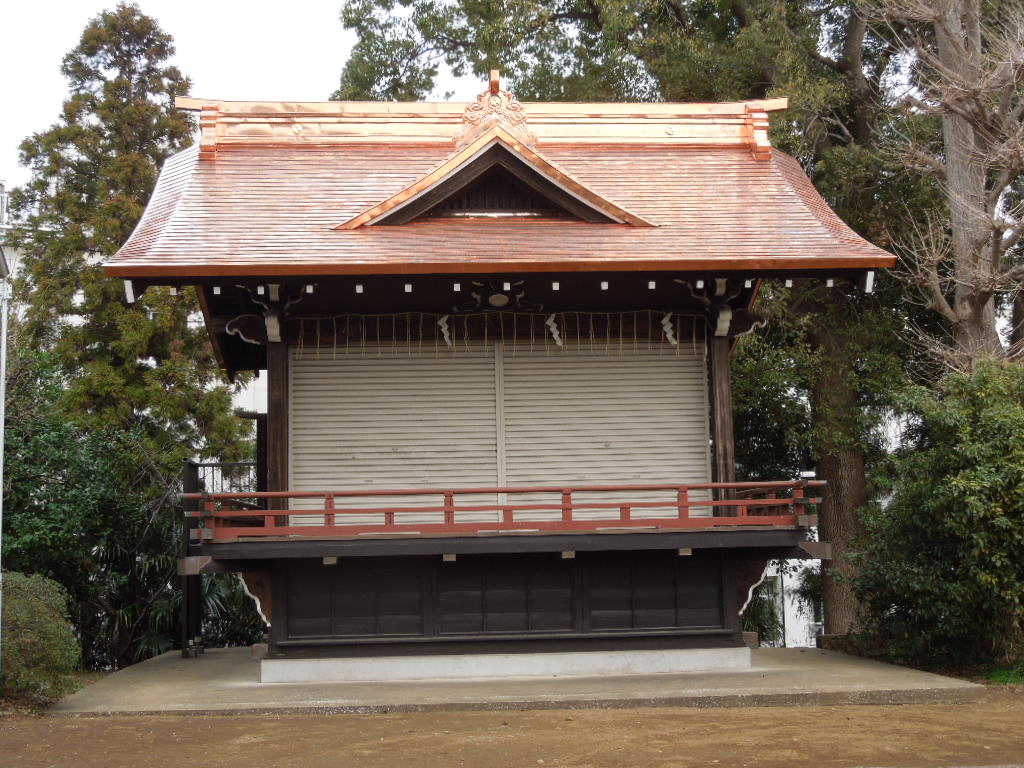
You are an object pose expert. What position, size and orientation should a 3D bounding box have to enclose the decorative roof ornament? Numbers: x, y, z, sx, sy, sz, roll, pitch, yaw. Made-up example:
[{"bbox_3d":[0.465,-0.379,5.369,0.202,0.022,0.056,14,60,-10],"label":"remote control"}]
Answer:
[{"bbox_3d":[-0.178,-3.167,14.572,0.838,0.804,0.429,-1,-7,-4],"label":"decorative roof ornament"}]

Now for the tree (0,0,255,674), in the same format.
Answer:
[{"bbox_3d":[-5.780,-1.127,19.782,3.685,10.448,3.685,-1,-7,-4],"label":"tree"}]

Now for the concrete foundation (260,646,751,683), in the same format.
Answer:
[{"bbox_3d":[-0.219,3.386,16.364,5.313,0.234,5.226,-1,-7,-4],"label":"concrete foundation"}]

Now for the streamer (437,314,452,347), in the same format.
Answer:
[{"bbox_3d":[-0.762,-0.603,14.391,0.156,0.359,0.047,-1,-7,-4],"label":"streamer"}]

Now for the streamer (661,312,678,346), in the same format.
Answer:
[{"bbox_3d":[1.806,-0.623,14.584,0.177,0.385,0.047,-1,-7,-4],"label":"streamer"}]

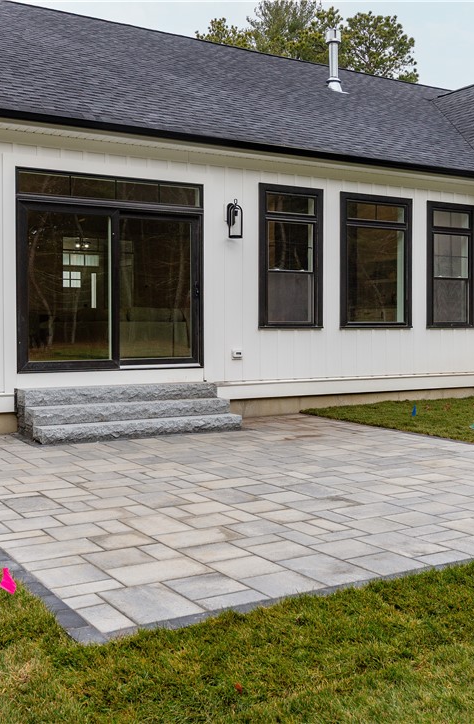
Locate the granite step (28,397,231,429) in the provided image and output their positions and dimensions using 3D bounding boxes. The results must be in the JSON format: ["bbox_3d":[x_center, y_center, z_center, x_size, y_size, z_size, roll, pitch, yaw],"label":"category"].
[{"bbox_3d":[-1.231,0.573,9.209,2.452,0.180,0.379,-2,3,-32],"label":"granite step"}]

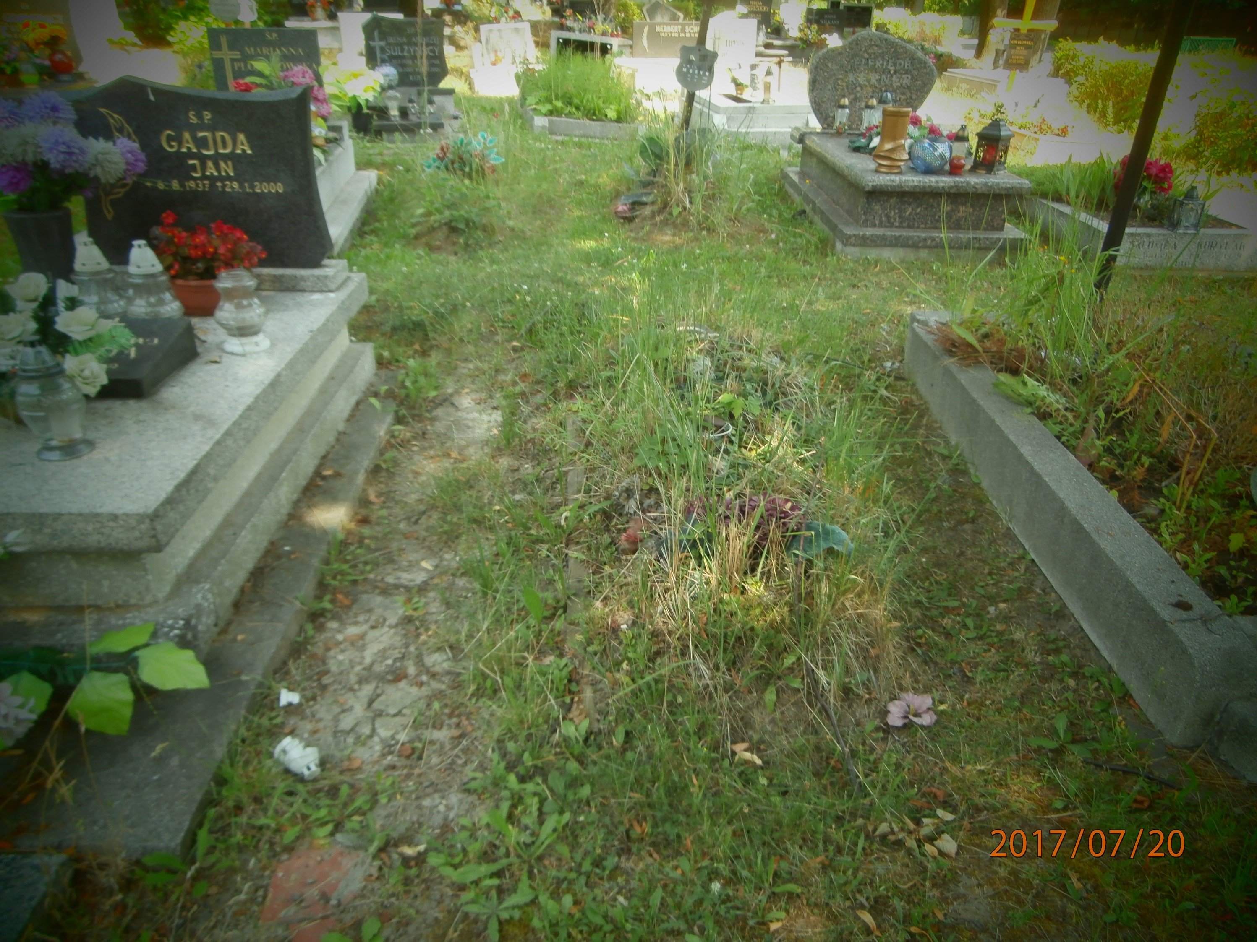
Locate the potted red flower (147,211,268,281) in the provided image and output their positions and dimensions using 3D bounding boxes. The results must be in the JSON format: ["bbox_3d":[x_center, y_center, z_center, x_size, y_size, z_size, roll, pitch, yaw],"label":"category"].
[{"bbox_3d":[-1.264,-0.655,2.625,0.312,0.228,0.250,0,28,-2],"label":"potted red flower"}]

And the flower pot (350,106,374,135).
[{"bbox_3d":[-2.521,-3.347,8.260,0.195,0.250,0.195,0,28,-2],"label":"flower pot"}]

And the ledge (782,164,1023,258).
[{"bbox_3d":[1.537,-1.608,5.323,0.916,0.131,2.200,1,27,0],"label":"ledge"}]

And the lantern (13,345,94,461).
[{"bbox_3d":[-1.267,-0.164,1.908,0.150,0.265,0.150,0,27,-3],"label":"lantern"}]

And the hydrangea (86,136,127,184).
[{"bbox_3d":[-1.411,-0.837,2.352,0.105,0.115,0.100,0,28,-2],"label":"hydrangea"}]

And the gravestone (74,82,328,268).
[{"bbox_3d":[-1.388,-0.961,2.824,0.790,0.576,0.100,0,28,-2],"label":"gravestone"}]

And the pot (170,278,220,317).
[{"bbox_3d":[-1.270,-0.515,2.570,0.152,0.112,0.152,-12,31,-24],"label":"pot"}]

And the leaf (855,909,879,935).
[{"bbox_3d":[0.371,0.697,1.344,0.016,0.012,0.048,-18,33,-32],"label":"leaf"}]

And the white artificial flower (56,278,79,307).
[{"bbox_3d":[-1.333,-0.421,2.070,0.055,0.065,0.055,-16,33,-29],"label":"white artificial flower"}]

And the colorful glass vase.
[{"bbox_3d":[1.690,-1.770,4.873,0.214,0.168,0.214,1,27,0],"label":"colorful glass vase"}]

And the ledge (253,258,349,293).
[{"bbox_3d":[-1.507,-0.731,3.232,0.860,0.062,0.230,0,27,-3],"label":"ledge"}]

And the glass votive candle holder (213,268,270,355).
[{"bbox_3d":[-1.029,-0.427,2.320,0.133,0.190,0.133,-11,31,-22],"label":"glass votive candle holder"}]

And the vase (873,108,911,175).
[{"bbox_3d":[1.412,-1.772,4.660,0.190,0.305,0.190,9,29,13],"label":"vase"}]

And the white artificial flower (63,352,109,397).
[{"bbox_3d":[-1.264,-0.225,2.030,0.095,0.095,0.080,-9,29,-19],"label":"white artificial flower"}]

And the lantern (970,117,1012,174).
[{"bbox_3d":[1.996,-1.783,4.780,0.150,0.260,0.150,-17,33,-30],"label":"lantern"}]

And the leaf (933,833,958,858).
[{"bbox_3d":[0.550,0.649,1.510,0.043,0.015,0.045,16,31,25],"label":"leaf"}]

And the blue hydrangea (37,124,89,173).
[{"bbox_3d":[-1.408,-0.803,2.170,0.118,0.110,0.115,-15,32,-28],"label":"blue hydrangea"}]

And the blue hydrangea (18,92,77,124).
[{"bbox_3d":[-1.478,-0.919,2.220,0.125,0.100,0.120,-15,32,-28],"label":"blue hydrangea"}]

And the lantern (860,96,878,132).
[{"bbox_3d":[1.680,-2.471,6.027,0.110,0.221,0.110,1,27,0],"label":"lantern"}]

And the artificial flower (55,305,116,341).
[{"bbox_3d":[-1.278,-0.350,2.050,0.120,0.075,0.100,-10,29,-21],"label":"artificial flower"}]

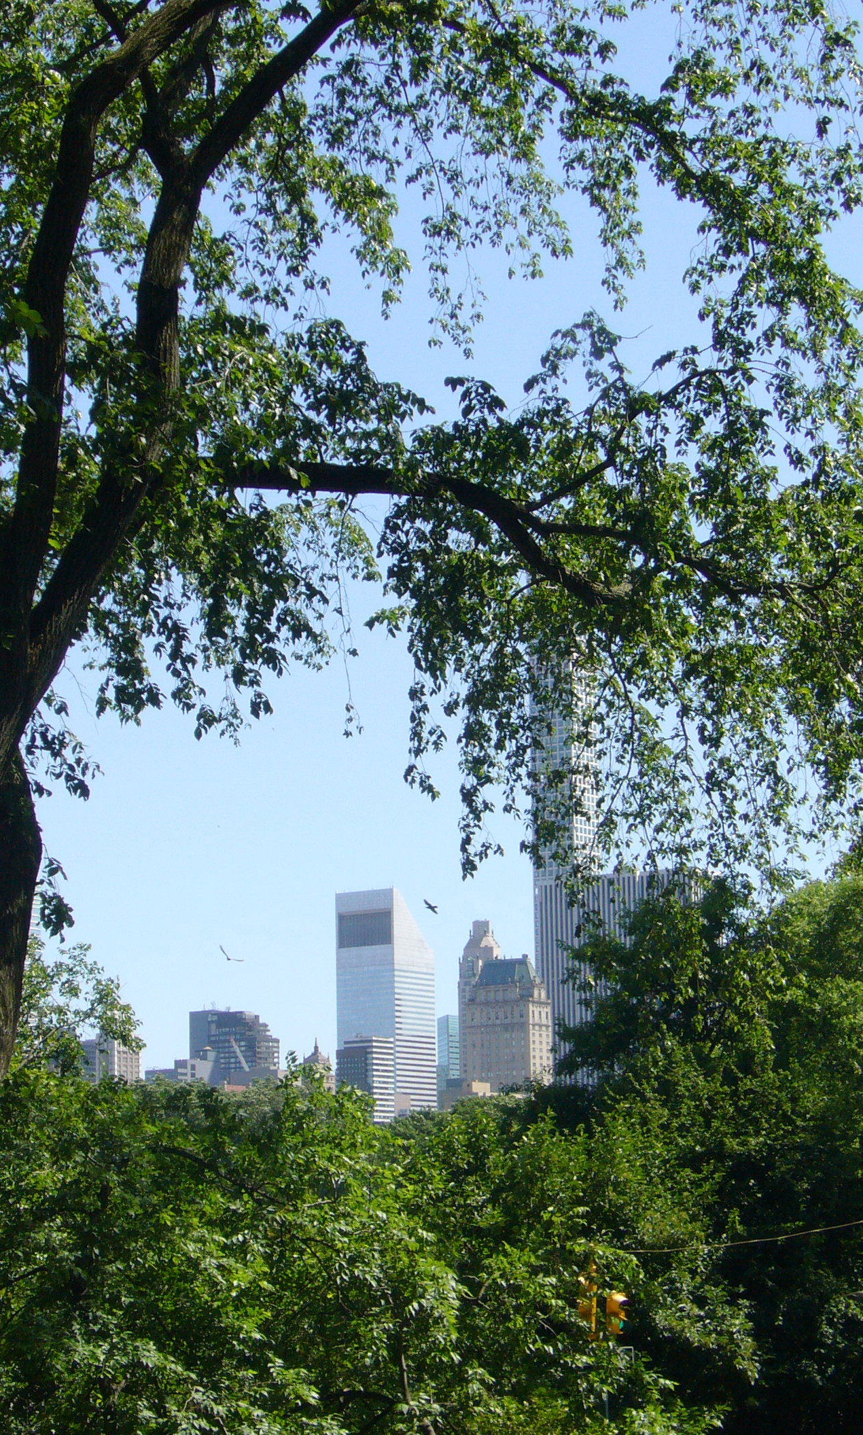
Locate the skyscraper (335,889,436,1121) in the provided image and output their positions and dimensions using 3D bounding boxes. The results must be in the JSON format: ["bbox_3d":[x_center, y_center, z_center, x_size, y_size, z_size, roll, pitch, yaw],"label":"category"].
[{"bbox_3d":[-29.346,257.125,2337.347,47.900,279.000,47.900,-7,-11,33],"label":"skyscraper"}]

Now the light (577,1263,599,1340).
[{"bbox_3d":[1.822,6.878,41.000,0.330,0.750,0.250,-1,-9,2],"label":"light"}]

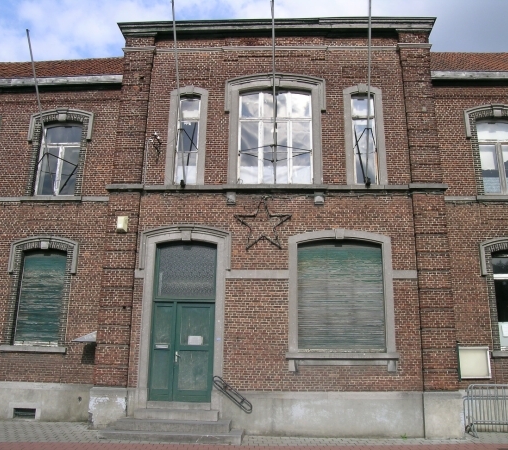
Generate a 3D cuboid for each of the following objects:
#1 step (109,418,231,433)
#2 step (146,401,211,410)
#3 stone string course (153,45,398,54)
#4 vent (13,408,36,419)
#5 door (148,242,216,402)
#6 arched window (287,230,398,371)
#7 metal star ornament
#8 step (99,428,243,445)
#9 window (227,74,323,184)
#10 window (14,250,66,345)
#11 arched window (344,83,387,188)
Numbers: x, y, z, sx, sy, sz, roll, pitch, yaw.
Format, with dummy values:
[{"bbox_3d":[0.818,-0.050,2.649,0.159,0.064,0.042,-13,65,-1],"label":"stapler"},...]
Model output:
[{"bbox_3d":[-1.707,4.268,10.373,2.450,0.162,0.700,0,-14,3],"label":"step"},{"bbox_3d":[-1.659,4.032,10.854,1.425,0.160,0.260,0,-15,3],"label":"step"},{"bbox_3d":[0.534,-4.638,12.833,6.490,0.160,0.160,0,-15,3],"label":"stone string course"},{"bbox_3d":[-5.436,4.477,11.536,0.560,0.240,0.100,0,-15,3],"label":"vent"},{"bbox_3d":[-1.648,2.187,11.337,1.440,3.675,0.120,0,-15,3],"label":"door"},{"bbox_3d":[1.995,1.690,11.187,2.490,3.180,0.350,0,-15,3],"label":"arched window"},{"bbox_3d":[0.199,-0.069,11.645,1.347,1.280,0.090,0,-15,3],"label":"metal star ornament"},{"bbox_3d":[-1.658,4.416,10.161,2.890,0.156,0.865,0,-15,3],"label":"step"},{"bbox_3d":[0.541,-2.458,12.375,2.530,3.070,0.320,0,-15,3],"label":"window"},{"bbox_3d":[-5.409,1.836,12.386,1.160,2.420,0.130,0,-14,3],"label":"window"},{"bbox_3d":[2.796,-2.300,12.290,1.000,2.760,0.240,0,-14,3],"label":"arched window"}]

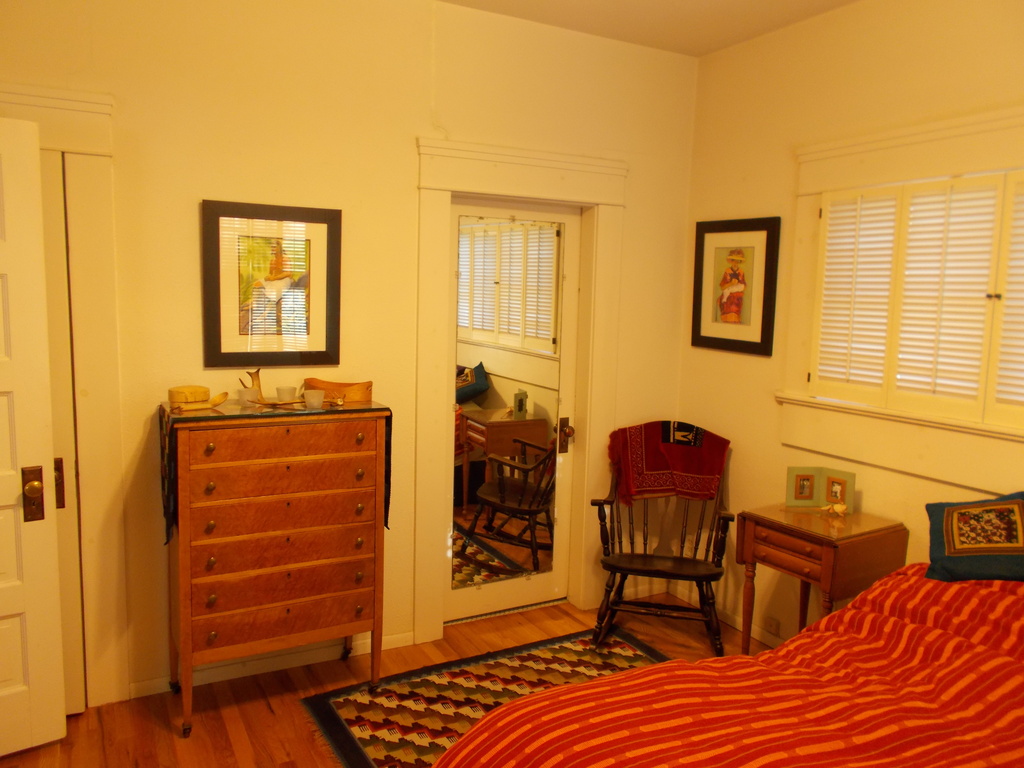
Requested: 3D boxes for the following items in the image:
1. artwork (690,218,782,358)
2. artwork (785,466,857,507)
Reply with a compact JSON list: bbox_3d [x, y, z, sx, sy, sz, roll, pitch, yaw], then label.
[{"bbox_3d":[1.037,-0.459,3.603,0.028,0.613,0.526,-2,8,-29],"label":"artwork"},{"bbox_3d":[1.218,0.415,3.038,0.243,0.161,0.060,4,7,17],"label":"artwork"}]

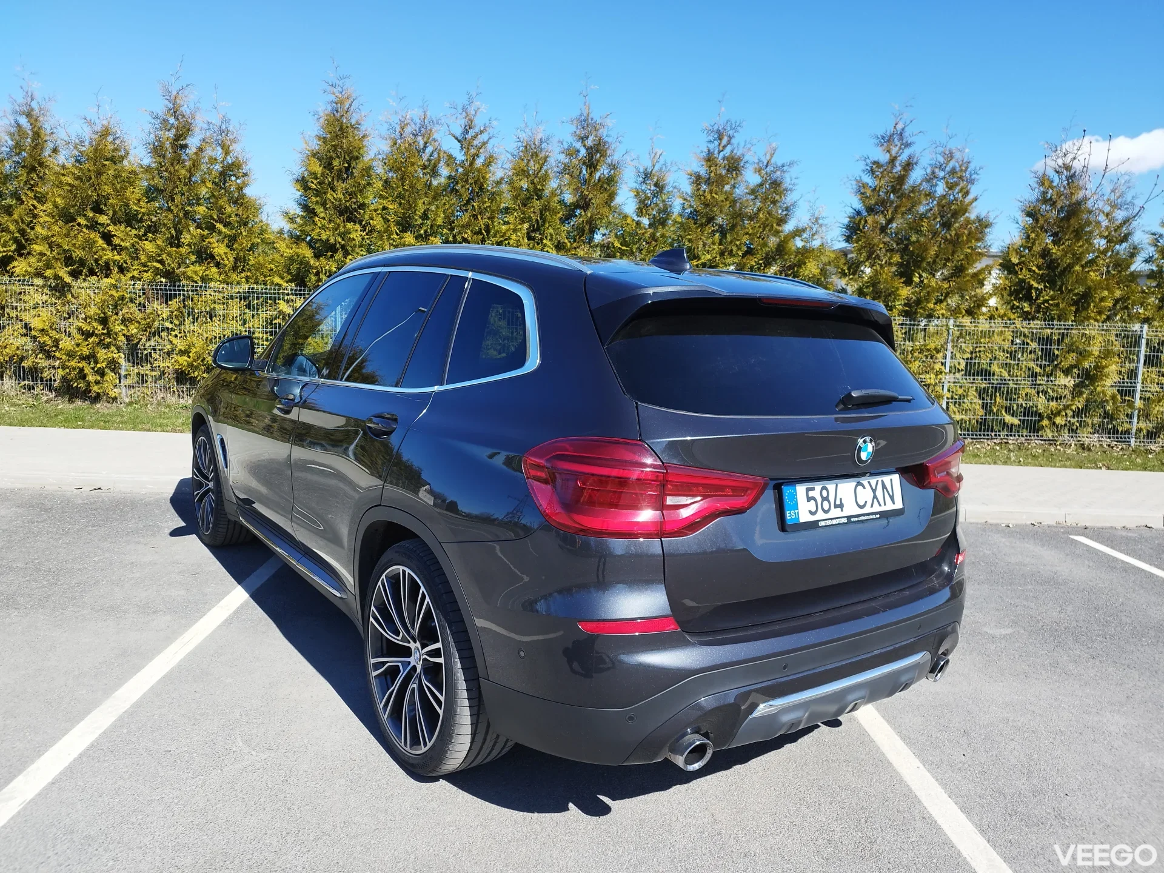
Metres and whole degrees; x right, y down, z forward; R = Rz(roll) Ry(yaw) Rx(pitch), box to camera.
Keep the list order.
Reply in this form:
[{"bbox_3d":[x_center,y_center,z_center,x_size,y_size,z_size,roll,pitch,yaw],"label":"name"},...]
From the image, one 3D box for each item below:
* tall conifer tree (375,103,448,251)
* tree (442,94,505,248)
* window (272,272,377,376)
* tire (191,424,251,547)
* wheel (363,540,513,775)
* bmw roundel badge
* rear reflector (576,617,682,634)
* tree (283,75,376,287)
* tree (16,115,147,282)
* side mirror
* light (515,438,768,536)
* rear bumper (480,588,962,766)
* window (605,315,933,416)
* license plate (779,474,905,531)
[{"bbox_3d":[-2.127,-2.224,10.065,1.200,3.730,1.200,2,7,0],"label":"tall conifer tree"},{"bbox_3d":[-1.414,-2.385,10.523,1.000,4.059,1.000,2,7,-5],"label":"tree"},{"bbox_3d":[-1.151,-0.464,3.508,0.070,0.490,0.980,23,-6,-36],"label":"window"},{"bbox_3d":[-2.132,0.284,4.824,0.250,0.728,0.728,-2,9,-36],"label":"tire"},{"bbox_3d":[-0.440,0.672,2.552,0.280,0.715,0.720,-2,9,-36],"label":"wheel"},{"bbox_3d":[0.768,0.040,2.192,0.082,0.082,0.014,-2,3,-36],"label":"bmw roundel badge"},{"bbox_3d":[0.110,0.436,1.889,0.250,0.036,0.040,1,8,-14],"label":"rear reflector"},{"bbox_3d":[-3.244,-2.508,10.382,1.350,4.148,1.350,2,7,-5],"label":"tree"},{"bbox_3d":[-6.240,-2.269,10.100,1.600,3.427,1.450,2,7,-5],"label":"tree"},{"bbox_3d":[-1.683,-0.400,3.862,0.205,0.172,0.155,-2,9,-36],"label":"side mirror"},{"bbox_3d":[0.174,0.099,1.946,0.620,0.230,0.255,-2,9,-36],"label":"light"},{"bbox_3d":[0.637,0.596,2.414,1.840,0.420,0.530,-2,9,-36],"label":"rear bumper"},{"bbox_3d":[0.670,-0.213,2.313,1.310,0.360,0.100,-2,-25,-36],"label":"window"},{"bbox_3d":[0.736,0.173,2.242,0.530,0.122,0.022,-2,-6,-36],"label":"license plate"}]

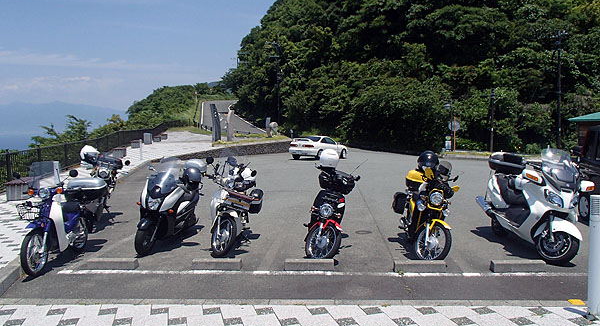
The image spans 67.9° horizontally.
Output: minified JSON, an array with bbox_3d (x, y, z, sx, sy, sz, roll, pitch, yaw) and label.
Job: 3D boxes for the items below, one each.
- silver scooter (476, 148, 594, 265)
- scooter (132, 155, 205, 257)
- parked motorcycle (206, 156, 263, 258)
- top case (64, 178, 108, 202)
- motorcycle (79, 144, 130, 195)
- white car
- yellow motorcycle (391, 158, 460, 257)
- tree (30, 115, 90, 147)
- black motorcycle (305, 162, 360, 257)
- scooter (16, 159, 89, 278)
[{"bbox_3d":[3.455,0.507,6.574,0.820,1.440,2.250,6,4,-2],"label":"silver scooter"},{"bbox_3d":[-1.990,0.540,6.878,0.780,1.330,2.050,6,4,2],"label":"scooter"},{"bbox_3d":[-0.923,0.562,6.759,0.780,1.300,1.900,5,4,0],"label":"parked motorcycle"},{"bbox_3d":[-3.167,0.383,6.645,0.430,0.310,0.420,1,4,0],"label":"top case"},{"bbox_3d":[-3.568,0.517,8.059,0.780,1.200,2.050,4,4,-15],"label":"motorcycle"},{"bbox_3d":[1.230,-0.961,27.403,1.700,1.330,4.380,3,5,34],"label":"white car"},{"bbox_3d":[1.814,0.610,6.512,0.800,1.240,1.930,5,4,0],"label":"yellow motorcycle"},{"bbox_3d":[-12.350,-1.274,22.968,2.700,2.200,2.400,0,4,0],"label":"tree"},{"bbox_3d":[0.412,0.629,6.513,0.760,1.200,1.900,4,4,0],"label":"black motorcycle"},{"bbox_3d":[-3.128,0.614,5.880,0.750,1.320,1.920,1,4,-1],"label":"scooter"}]

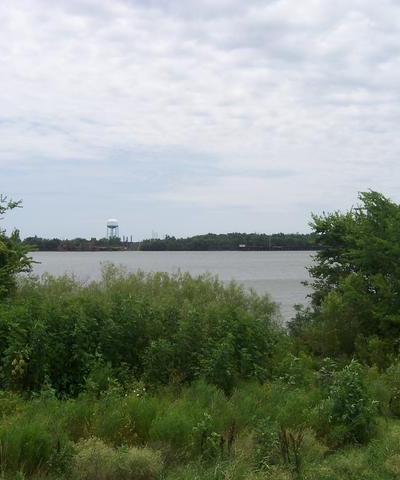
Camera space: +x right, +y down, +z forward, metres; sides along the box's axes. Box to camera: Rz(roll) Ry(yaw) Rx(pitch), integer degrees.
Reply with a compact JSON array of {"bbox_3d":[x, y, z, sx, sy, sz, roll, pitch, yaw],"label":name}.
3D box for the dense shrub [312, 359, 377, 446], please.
[{"bbox_3d":[1.820,2.030,8.400,0.800,1.050,0.800,0,-1,0],"label":"dense shrub"}]

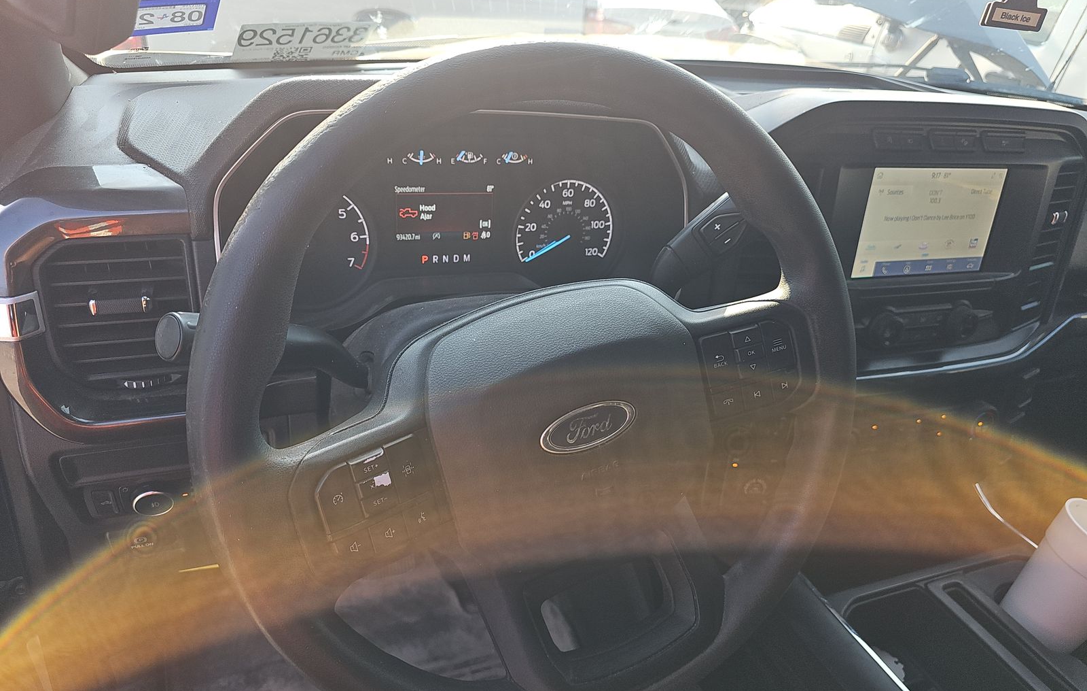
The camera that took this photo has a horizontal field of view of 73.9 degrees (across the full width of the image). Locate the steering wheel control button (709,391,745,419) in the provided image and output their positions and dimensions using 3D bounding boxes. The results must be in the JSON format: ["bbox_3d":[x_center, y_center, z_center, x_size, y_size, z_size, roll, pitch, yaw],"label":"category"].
[{"bbox_3d":[0.112,0.035,0.440,0.019,0.015,0.006,-14,7,-5],"label":"steering wheel control button"}]

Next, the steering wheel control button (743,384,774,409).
[{"bbox_3d":[0.131,0.030,0.442,0.019,0.013,0.006,-14,7,-5],"label":"steering wheel control button"}]

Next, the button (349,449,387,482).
[{"bbox_3d":[-0.087,0.060,0.359,0.018,0.011,0.006,-20,9,-34],"label":"button"}]

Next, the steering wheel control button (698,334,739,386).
[{"bbox_3d":[0.105,0.008,0.436,0.018,0.029,0.007,-15,8,-7],"label":"steering wheel control button"}]

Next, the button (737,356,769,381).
[{"bbox_3d":[0.127,0.013,0.440,0.018,0.009,0.007,-15,8,-7],"label":"button"}]

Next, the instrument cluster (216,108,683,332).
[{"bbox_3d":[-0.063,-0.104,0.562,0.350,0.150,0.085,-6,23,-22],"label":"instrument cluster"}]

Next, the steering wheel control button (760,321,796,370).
[{"bbox_3d":[0.143,0.000,0.441,0.018,0.027,0.007,-15,8,-7],"label":"steering wheel control button"}]

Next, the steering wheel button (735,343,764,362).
[{"bbox_3d":[0.125,0.004,0.439,0.018,0.009,0.007,-15,8,-7],"label":"steering wheel button"}]

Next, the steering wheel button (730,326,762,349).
[{"bbox_3d":[0.122,-0.005,0.437,0.018,0.011,0.006,-14,7,-5],"label":"steering wheel button"}]

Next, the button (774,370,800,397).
[{"bbox_3d":[0.148,0.023,0.444,0.016,0.014,0.007,-15,8,-7],"label":"button"}]

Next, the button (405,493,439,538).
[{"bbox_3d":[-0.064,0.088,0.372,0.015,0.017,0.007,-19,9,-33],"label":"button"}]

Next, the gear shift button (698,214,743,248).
[{"bbox_3d":[0.122,-0.077,0.499,0.034,0.021,0.007,-34,16,-16],"label":"gear shift button"}]

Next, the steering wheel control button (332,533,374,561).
[{"bbox_3d":[-0.093,0.098,0.353,0.018,0.011,0.006,-20,9,-34],"label":"steering wheel control button"}]

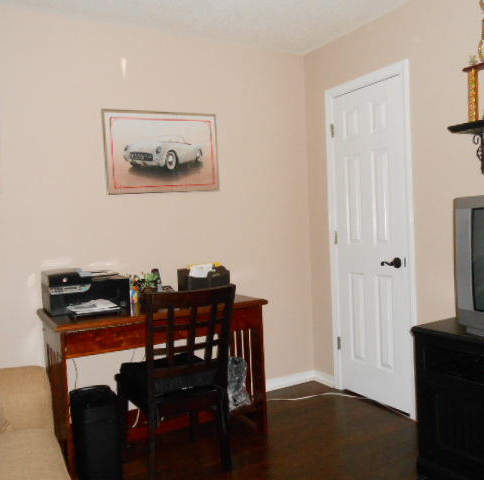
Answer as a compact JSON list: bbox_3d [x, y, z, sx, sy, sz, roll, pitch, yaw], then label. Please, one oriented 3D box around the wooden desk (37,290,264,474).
[{"bbox_3d":[-0.476,0.747,2.656,1.094,0.775,0.633,-3,2,-30],"label":"wooden desk"}]

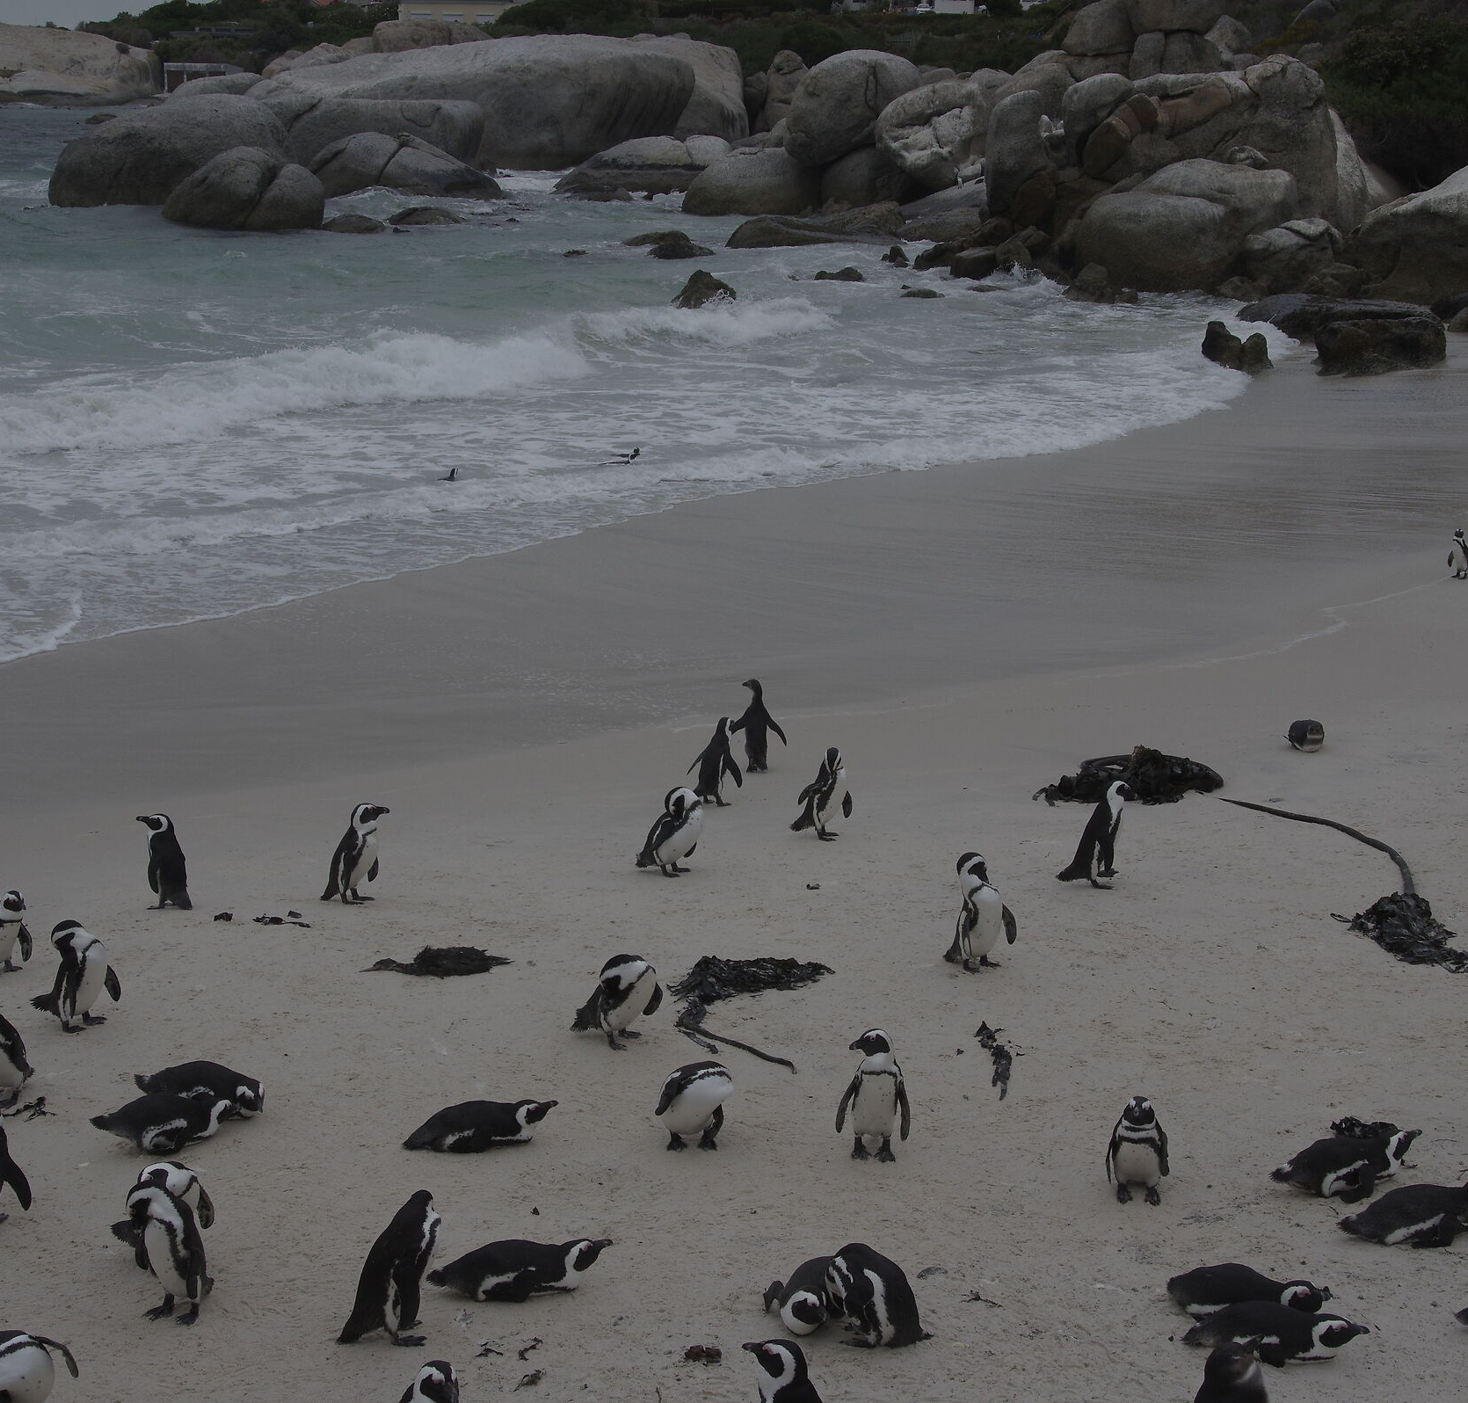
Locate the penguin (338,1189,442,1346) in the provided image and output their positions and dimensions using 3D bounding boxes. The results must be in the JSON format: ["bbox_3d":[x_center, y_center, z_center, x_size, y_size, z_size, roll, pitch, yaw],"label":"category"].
[{"bbox_3d":[-1.156,1.902,8.472,0.330,0.530,0.220,-3,15,-12],"label":"penguin"}]

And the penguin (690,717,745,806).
[{"bbox_3d":[-0.099,0.330,14.367,0.240,0.510,0.270,-15,21,-43],"label":"penguin"}]

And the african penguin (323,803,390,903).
[{"bbox_3d":[-1.909,0.765,12.710,0.310,0.530,0.210,5,16,17],"label":"african penguin"}]

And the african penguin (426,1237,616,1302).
[{"bbox_3d":[-0.756,1.983,8.818,0.651,0.182,0.241,-1,15,-3],"label":"african penguin"}]

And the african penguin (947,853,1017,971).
[{"bbox_3d":[1.310,1.078,13.209,0.310,0.619,0.330,-12,19,-38],"label":"african penguin"}]

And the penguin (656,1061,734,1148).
[{"bbox_3d":[-0.178,1.816,11.536,0.330,0.398,0.330,-7,16,-25],"label":"penguin"}]

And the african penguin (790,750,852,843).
[{"bbox_3d":[0.534,0.558,15.777,0.330,0.559,0.280,10,18,33],"label":"african penguin"}]

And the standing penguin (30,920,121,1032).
[{"bbox_3d":[-2.925,1.208,11.165,0.382,0.465,0.281,7,16,24],"label":"standing penguin"}]

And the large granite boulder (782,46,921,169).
[{"bbox_3d":[3.702,-18.355,78.000,4.300,3.800,3.800,0,15,0],"label":"large granite boulder"}]

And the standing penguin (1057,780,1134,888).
[{"bbox_3d":[1.883,0.684,13.173,0.383,0.571,0.212,1,15,3],"label":"standing penguin"}]

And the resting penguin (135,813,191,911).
[{"bbox_3d":[-3.344,0.923,14.670,0.330,0.565,0.230,1,15,3],"label":"resting penguin"}]

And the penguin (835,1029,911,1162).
[{"bbox_3d":[0.628,1.734,11.271,0.340,0.602,0.280,2,15,7],"label":"penguin"}]

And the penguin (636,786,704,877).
[{"bbox_3d":[-0.343,0.685,13.381,0.332,0.476,0.243,6,16,23],"label":"penguin"}]

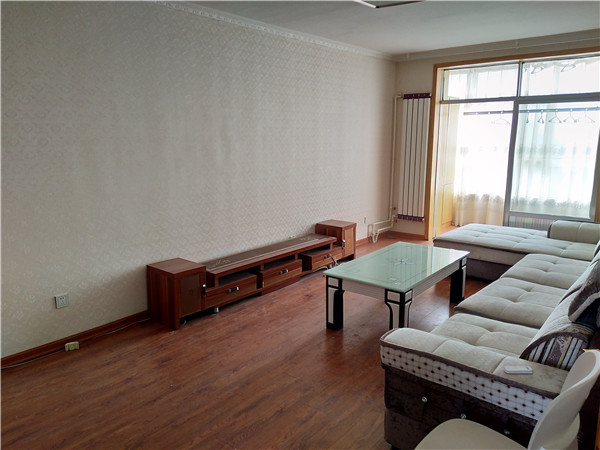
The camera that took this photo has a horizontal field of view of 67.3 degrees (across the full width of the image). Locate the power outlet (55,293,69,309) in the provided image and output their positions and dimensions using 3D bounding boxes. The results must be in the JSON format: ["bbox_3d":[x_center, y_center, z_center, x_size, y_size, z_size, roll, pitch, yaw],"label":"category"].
[{"bbox_3d":[-1.700,0.547,3.231,0.012,0.087,0.087,9,15,39],"label":"power outlet"}]

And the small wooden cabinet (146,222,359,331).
[{"bbox_3d":[-0.287,0.380,4.562,0.368,0.444,2.546,9,15,39],"label":"small wooden cabinet"}]

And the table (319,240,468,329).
[{"bbox_3d":[0.841,0.530,3.756,0.680,0.462,1.282,9,15,38],"label":"table"}]

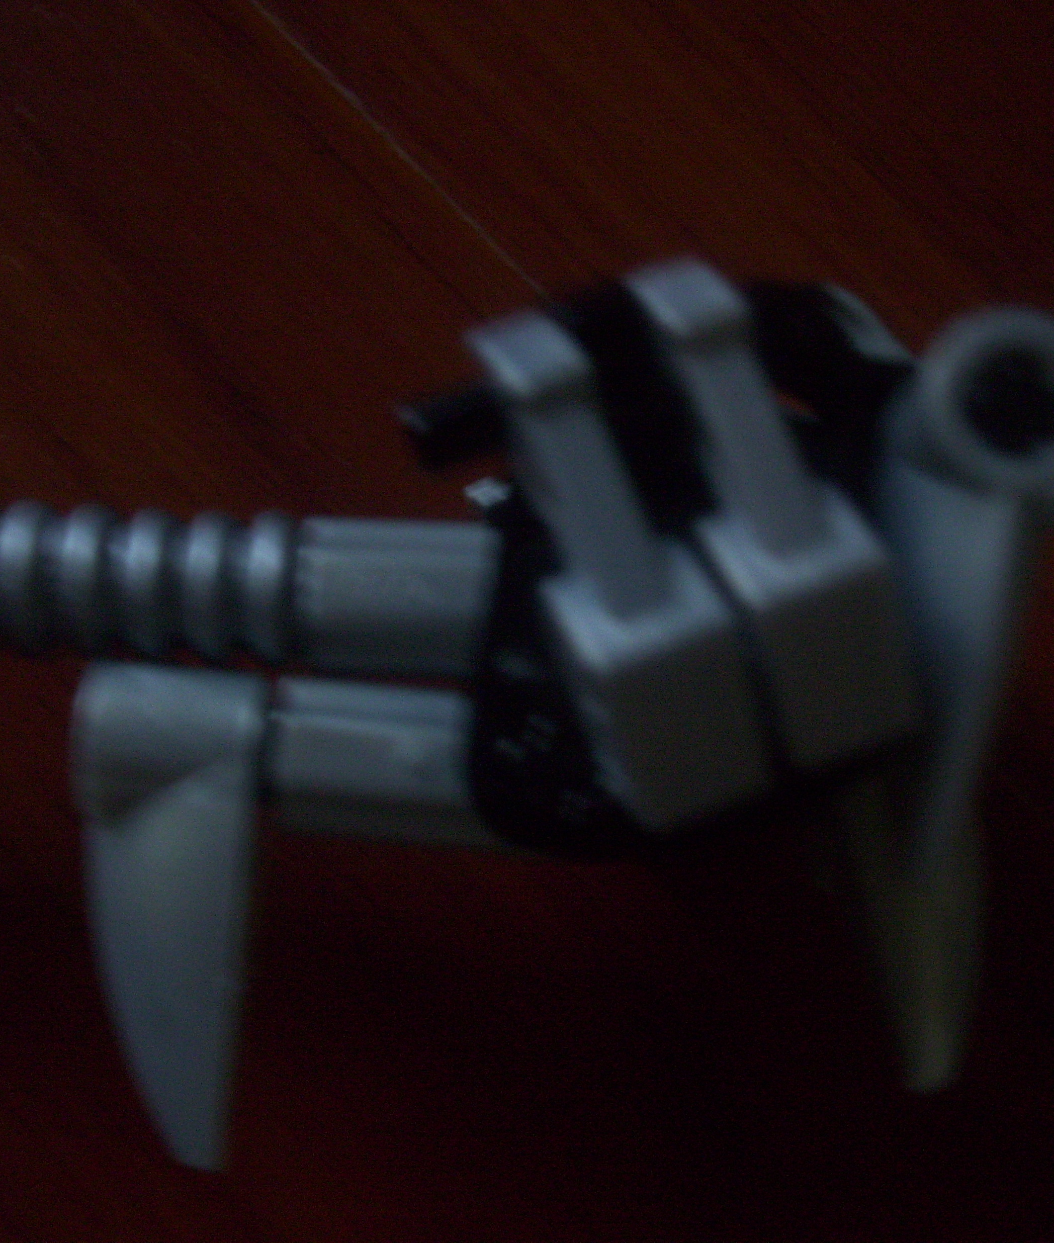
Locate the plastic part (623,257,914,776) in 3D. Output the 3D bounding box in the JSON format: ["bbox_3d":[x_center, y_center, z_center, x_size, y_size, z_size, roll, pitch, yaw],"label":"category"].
[{"bbox_3d":[0.012,-0.005,0.076,0.006,0.022,0.009,-22,34,-5],"label":"plastic part"}]

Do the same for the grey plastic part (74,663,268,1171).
[{"bbox_3d":[-0.016,0.013,0.074,0.008,0.007,0.022,-2,83,0],"label":"grey plastic part"}]

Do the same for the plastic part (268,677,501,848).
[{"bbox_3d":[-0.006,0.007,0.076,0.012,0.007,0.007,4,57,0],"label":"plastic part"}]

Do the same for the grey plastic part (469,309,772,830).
[{"bbox_3d":[0.005,-0.002,0.075,0.006,0.022,0.009,-22,34,-5],"label":"grey plastic part"}]

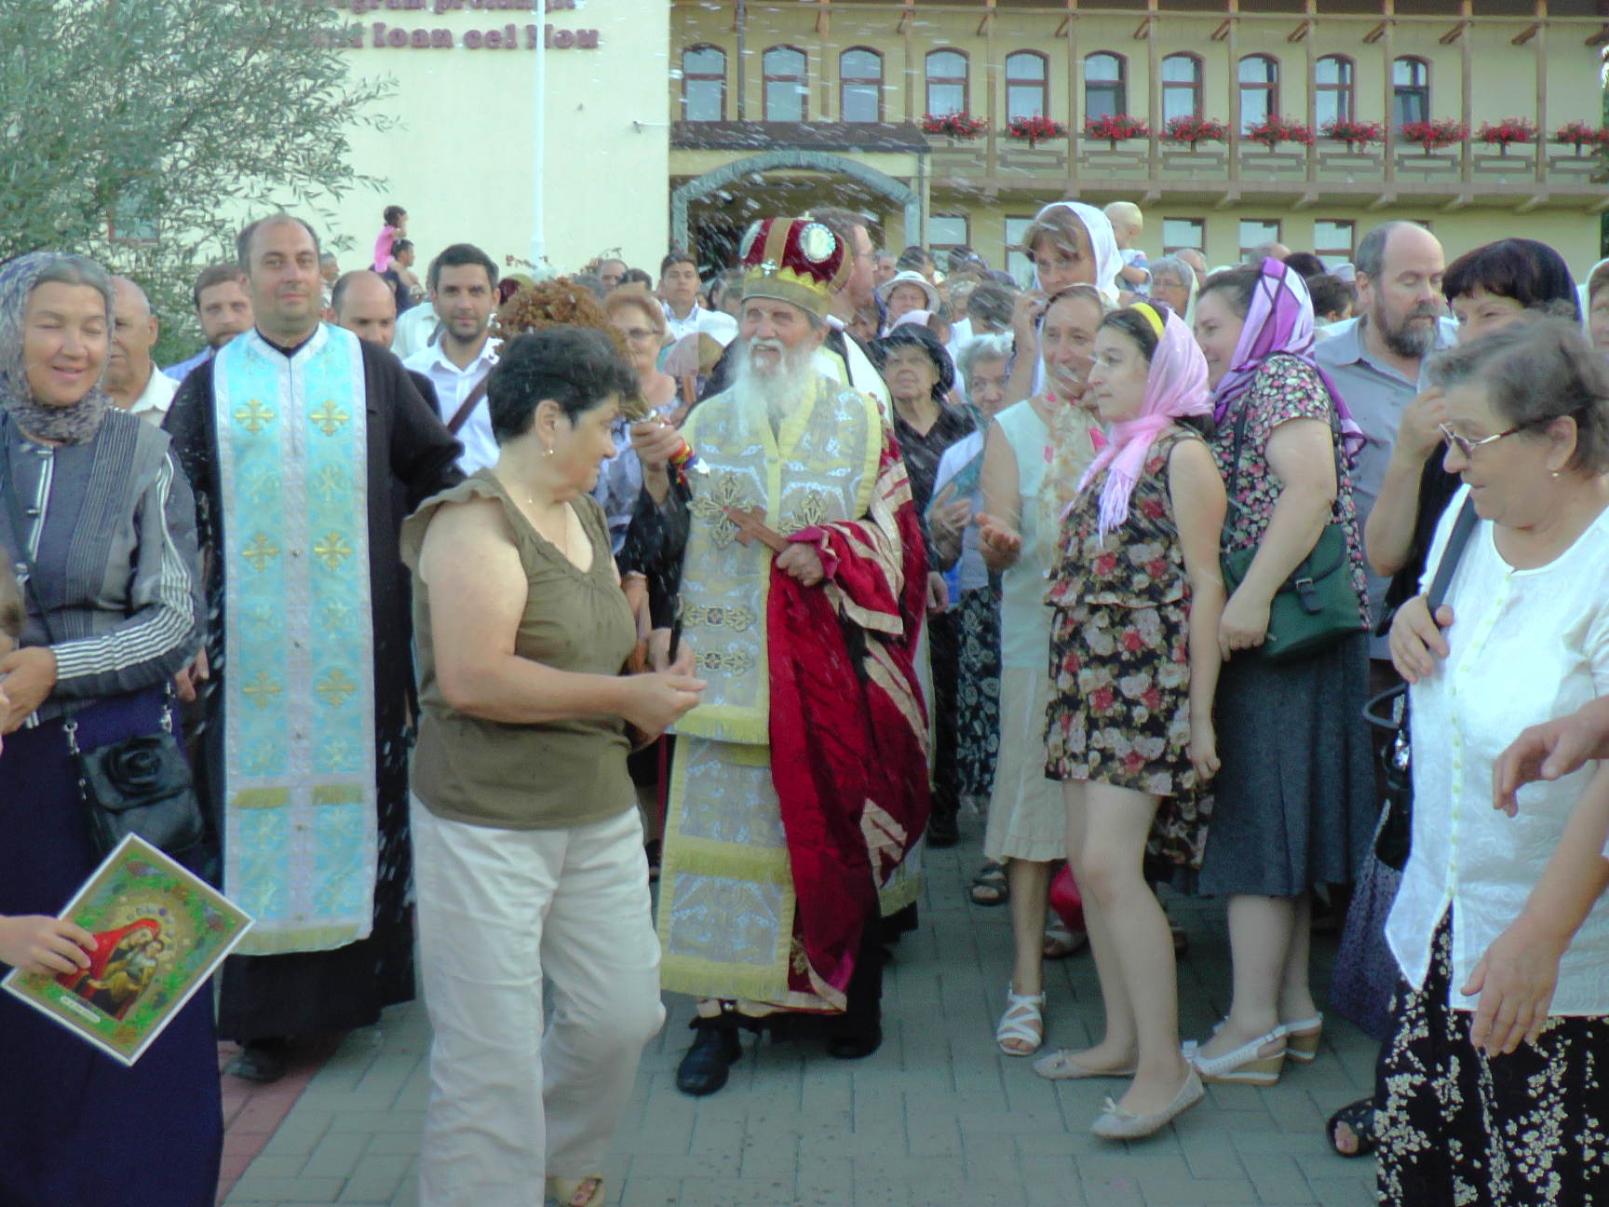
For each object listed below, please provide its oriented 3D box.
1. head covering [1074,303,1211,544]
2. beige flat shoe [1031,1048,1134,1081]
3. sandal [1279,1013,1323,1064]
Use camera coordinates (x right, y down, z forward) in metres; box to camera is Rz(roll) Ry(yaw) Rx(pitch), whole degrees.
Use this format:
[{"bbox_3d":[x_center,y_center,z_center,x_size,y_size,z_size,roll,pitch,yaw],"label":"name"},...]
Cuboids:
[{"bbox_3d":[0.641,-0.349,3.290,0.270,0.450,0.230,-5,9,-30],"label":"head covering"},{"bbox_3d":[0.600,0.947,3.601,0.240,0.063,0.083,-1,8,-7],"label":"beige flat shoe"},{"bbox_3d":[0.985,0.935,3.680,0.240,0.108,0.088,1,8,6],"label":"sandal"}]

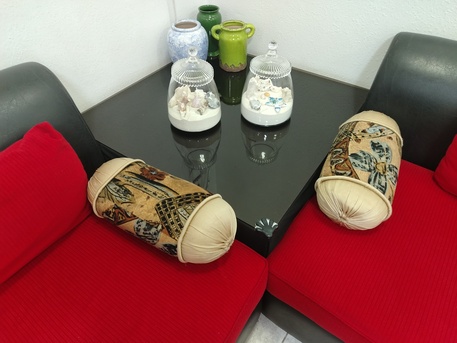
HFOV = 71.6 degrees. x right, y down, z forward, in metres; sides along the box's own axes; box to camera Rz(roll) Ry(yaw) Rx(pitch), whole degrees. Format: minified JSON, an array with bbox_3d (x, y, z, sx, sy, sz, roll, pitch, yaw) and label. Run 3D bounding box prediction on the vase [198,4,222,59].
[{"bbox_3d":[-0.089,-0.689,1.562,0.120,0.215,0.120,-1,45,0],"label":"vase"}]

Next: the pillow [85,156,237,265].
[{"bbox_3d":[-0.189,0.108,0.897,0.457,0.205,0.209,20,49,20],"label":"pillow"}]

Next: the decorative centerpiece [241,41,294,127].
[{"bbox_3d":[0.149,-0.327,1.144,0.194,0.287,0.194,-1,45,0],"label":"decorative centerpiece"}]

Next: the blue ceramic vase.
[{"bbox_3d":[-0.186,-0.594,1.493,0.192,0.180,0.192,-1,45,0],"label":"blue ceramic vase"}]

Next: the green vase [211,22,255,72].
[{"bbox_3d":[0.025,-0.577,1.466,0.198,0.191,0.128,-5,45,-4],"label":"green vase"}]

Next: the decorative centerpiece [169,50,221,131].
[{"bbox_3d":[-0.121,-0.302,1.124,0.193,0.285,0.193,-1,45,0],"label":"decorative centerpiece"}]

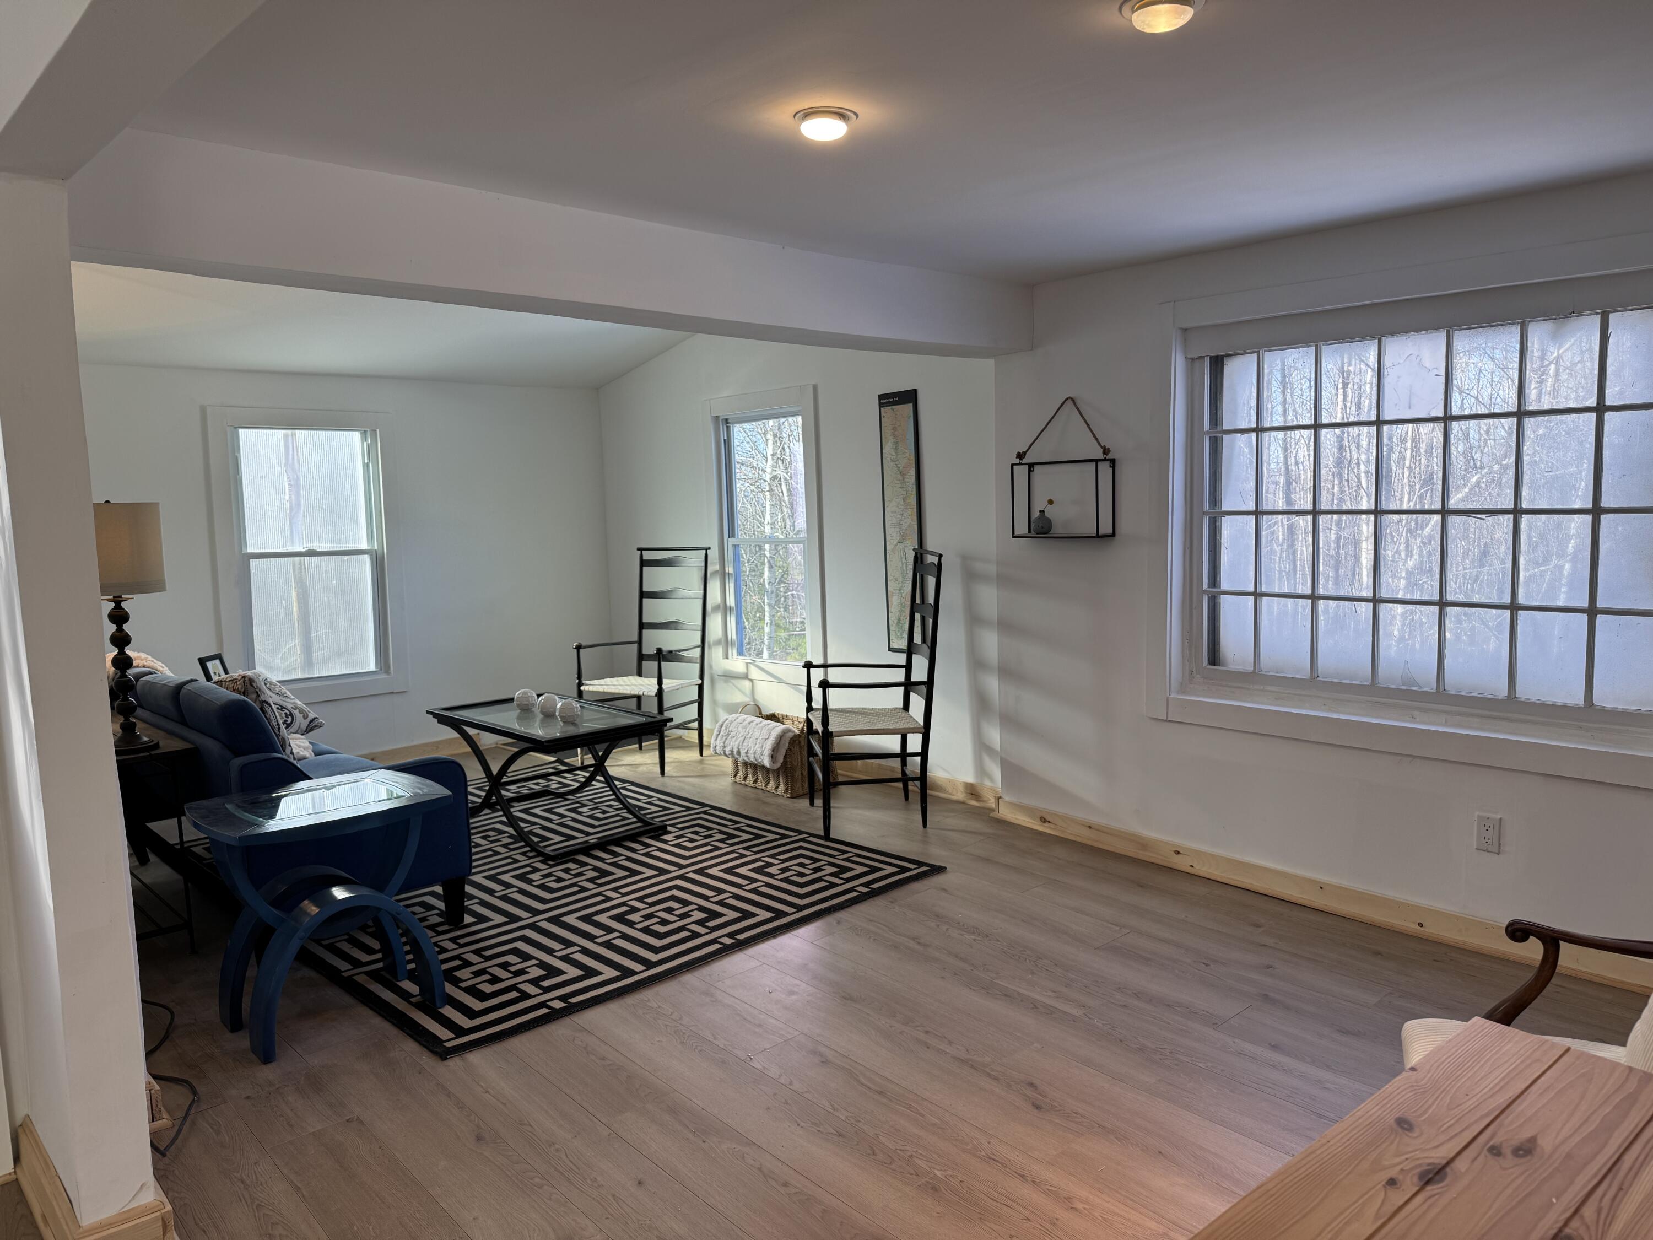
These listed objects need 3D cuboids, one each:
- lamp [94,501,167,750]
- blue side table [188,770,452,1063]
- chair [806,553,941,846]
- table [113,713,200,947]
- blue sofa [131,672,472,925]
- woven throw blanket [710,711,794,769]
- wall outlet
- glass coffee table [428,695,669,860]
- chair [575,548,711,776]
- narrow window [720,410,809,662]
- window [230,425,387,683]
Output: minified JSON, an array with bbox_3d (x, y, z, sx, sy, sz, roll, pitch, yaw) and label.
[{"bbox_3d":[-2.259,0.020,3.658,0.310,0.770,0.310,-6,8,-41],"label":"lamp"},{"bbox_3d":[-1.394,0.801,3.195,0.585,0.616,0.460,-6,8,-41],"label":"blue side table"},{"bbox_3d":[0.207,0.298,5.056,0.565,1.166,0.575,-2,6,-11],"label":"chair"},{"bbox_3d":[-2.452,0.721,3.938,0.340,0.672,1.064,-6,8,-41],"label":"table"},{"bbox_3d":[-2.133,0.586,4.330,0.735,0.846,2.002,-6,8,-41],"label":"blue sofa"},{"bbox_3d":[-0.351,0.589,5.659,0.200,0.210,0.550,-6,8,-41],"label":"woven throw blanket"},{"bbox_3d":[1.991,0.642,3.448,0.008,0.114,0.070,-6,8,-39],"label":"wall outlet"},{"bbox_3d":[-1.245,0.666,5.167,0.623,0.476,1.092,-7,8,-43],"label":"glass coffee table"},{"bbox_3d":[-0.990,0.197,6.308,0.575,1.166,0.565,2,7,29],"label":"chair"},{"bbox_3d":[-0.321,-0.442,6.236,0.100,1.344,0.742,-6,8,-41],"label":"narrow window"},{"bbox_3d":[-2.781,-0.346,6.197,0.770,1.365,0.100,-6,8,-41],"label":"window"}]

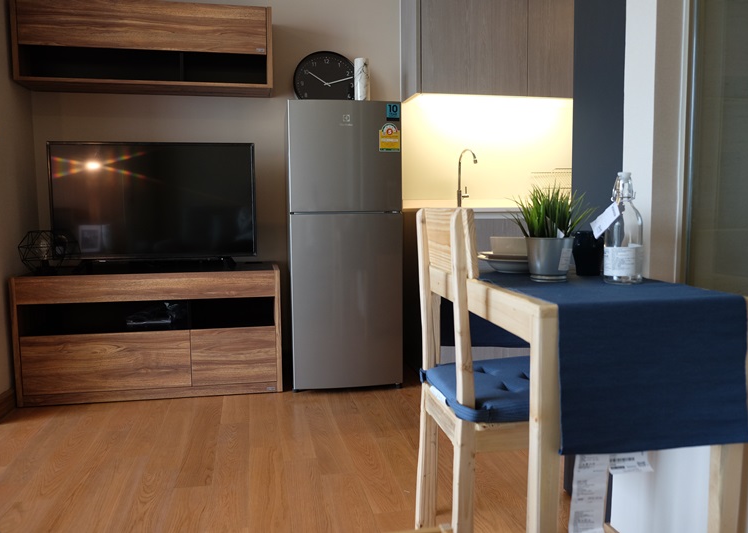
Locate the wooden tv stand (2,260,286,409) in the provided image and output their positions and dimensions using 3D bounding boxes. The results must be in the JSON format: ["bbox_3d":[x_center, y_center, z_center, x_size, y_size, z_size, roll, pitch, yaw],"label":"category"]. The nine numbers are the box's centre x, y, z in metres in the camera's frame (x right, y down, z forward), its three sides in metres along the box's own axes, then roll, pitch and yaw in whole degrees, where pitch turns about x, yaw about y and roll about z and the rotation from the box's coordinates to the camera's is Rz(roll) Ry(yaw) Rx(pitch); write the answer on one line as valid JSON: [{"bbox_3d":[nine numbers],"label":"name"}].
[{"bbox_3d":[-1.087,0.320,3.048,1.205,0.605,0.410,-1,5,-11],"label":"wooden tv stand"}]

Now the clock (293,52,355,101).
[{"bbox_3d":[-0.260,-1.009,3.332,0.380,0.380,0.050,-1,-7,-11],"label":"clock"}]

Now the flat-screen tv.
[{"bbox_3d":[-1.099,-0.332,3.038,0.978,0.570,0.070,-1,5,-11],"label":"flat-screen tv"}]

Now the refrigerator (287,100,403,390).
[{"bbox_3d":[-0.176,-0.110,3.222,0.546,1.417,0.570,-1,5,-9],"label":"refrigerator"}]

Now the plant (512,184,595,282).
[{"bbox_3d":[0.402,-0.076,1.359,0.185,0.217,0.175,-1,5,-11],"label":"plant"}]

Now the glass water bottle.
[{"bbox_3d":[0.548,-0.084,1.313,0.086,0.236,0.086,-1,5,-11],"label":"glass water bottle"}]

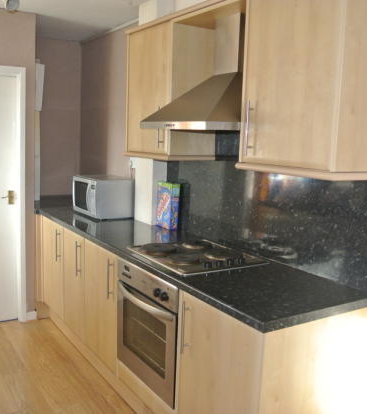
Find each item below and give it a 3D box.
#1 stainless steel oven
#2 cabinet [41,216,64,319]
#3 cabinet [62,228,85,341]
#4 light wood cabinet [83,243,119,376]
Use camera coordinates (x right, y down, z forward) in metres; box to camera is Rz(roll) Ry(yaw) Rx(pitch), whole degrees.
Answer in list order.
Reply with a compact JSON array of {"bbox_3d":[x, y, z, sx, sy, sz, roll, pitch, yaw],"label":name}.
[{"bbox_3d":[0.020,0.595,2.477,0.571,0.582,0.611,-3,9,-33],"label":"stainless steel oven"},{"bbox_3d":[-0.771,0.457,3.729,0.576,0.713,0.508,-3,9,-33],"label":"cabinet"},{"bbox_3d":[-0.522,0.519,3.347,0.576,0.713,0.412,-3,9,-33],"label":"cabinet"},{"bbox_3d":[-0.275,0.581,2.967,0.576,0.713,0.505,-3,9,-33],"label":"light wood cabinet"}]

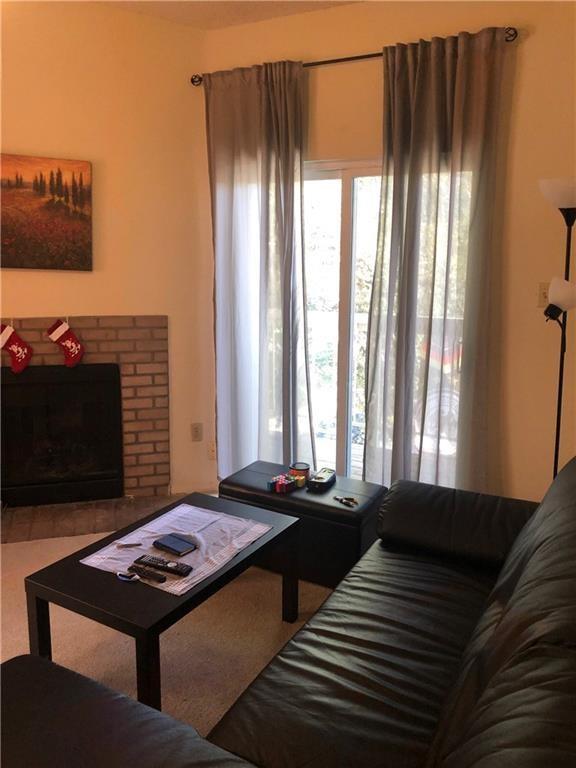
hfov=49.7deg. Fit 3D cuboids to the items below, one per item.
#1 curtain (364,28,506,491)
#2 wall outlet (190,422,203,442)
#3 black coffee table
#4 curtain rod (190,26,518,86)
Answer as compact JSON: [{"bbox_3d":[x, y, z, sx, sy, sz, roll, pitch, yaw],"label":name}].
[{"bbox_3d":[0.731,-0.428,3.105,0.684,2.415,0.120,6,13,27],"label":"curtain"},{"bbox_3d":[-0.575,0.309,3.944,0.072,0.117,0.014,-3,12,-17],"label":"wall outlet"},{"bbox_3d":[-0.417,0.827,2.370,0.550,0.450,0.900,7,13,30],"label":"black coffee table"},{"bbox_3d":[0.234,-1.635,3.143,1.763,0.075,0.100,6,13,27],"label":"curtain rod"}]

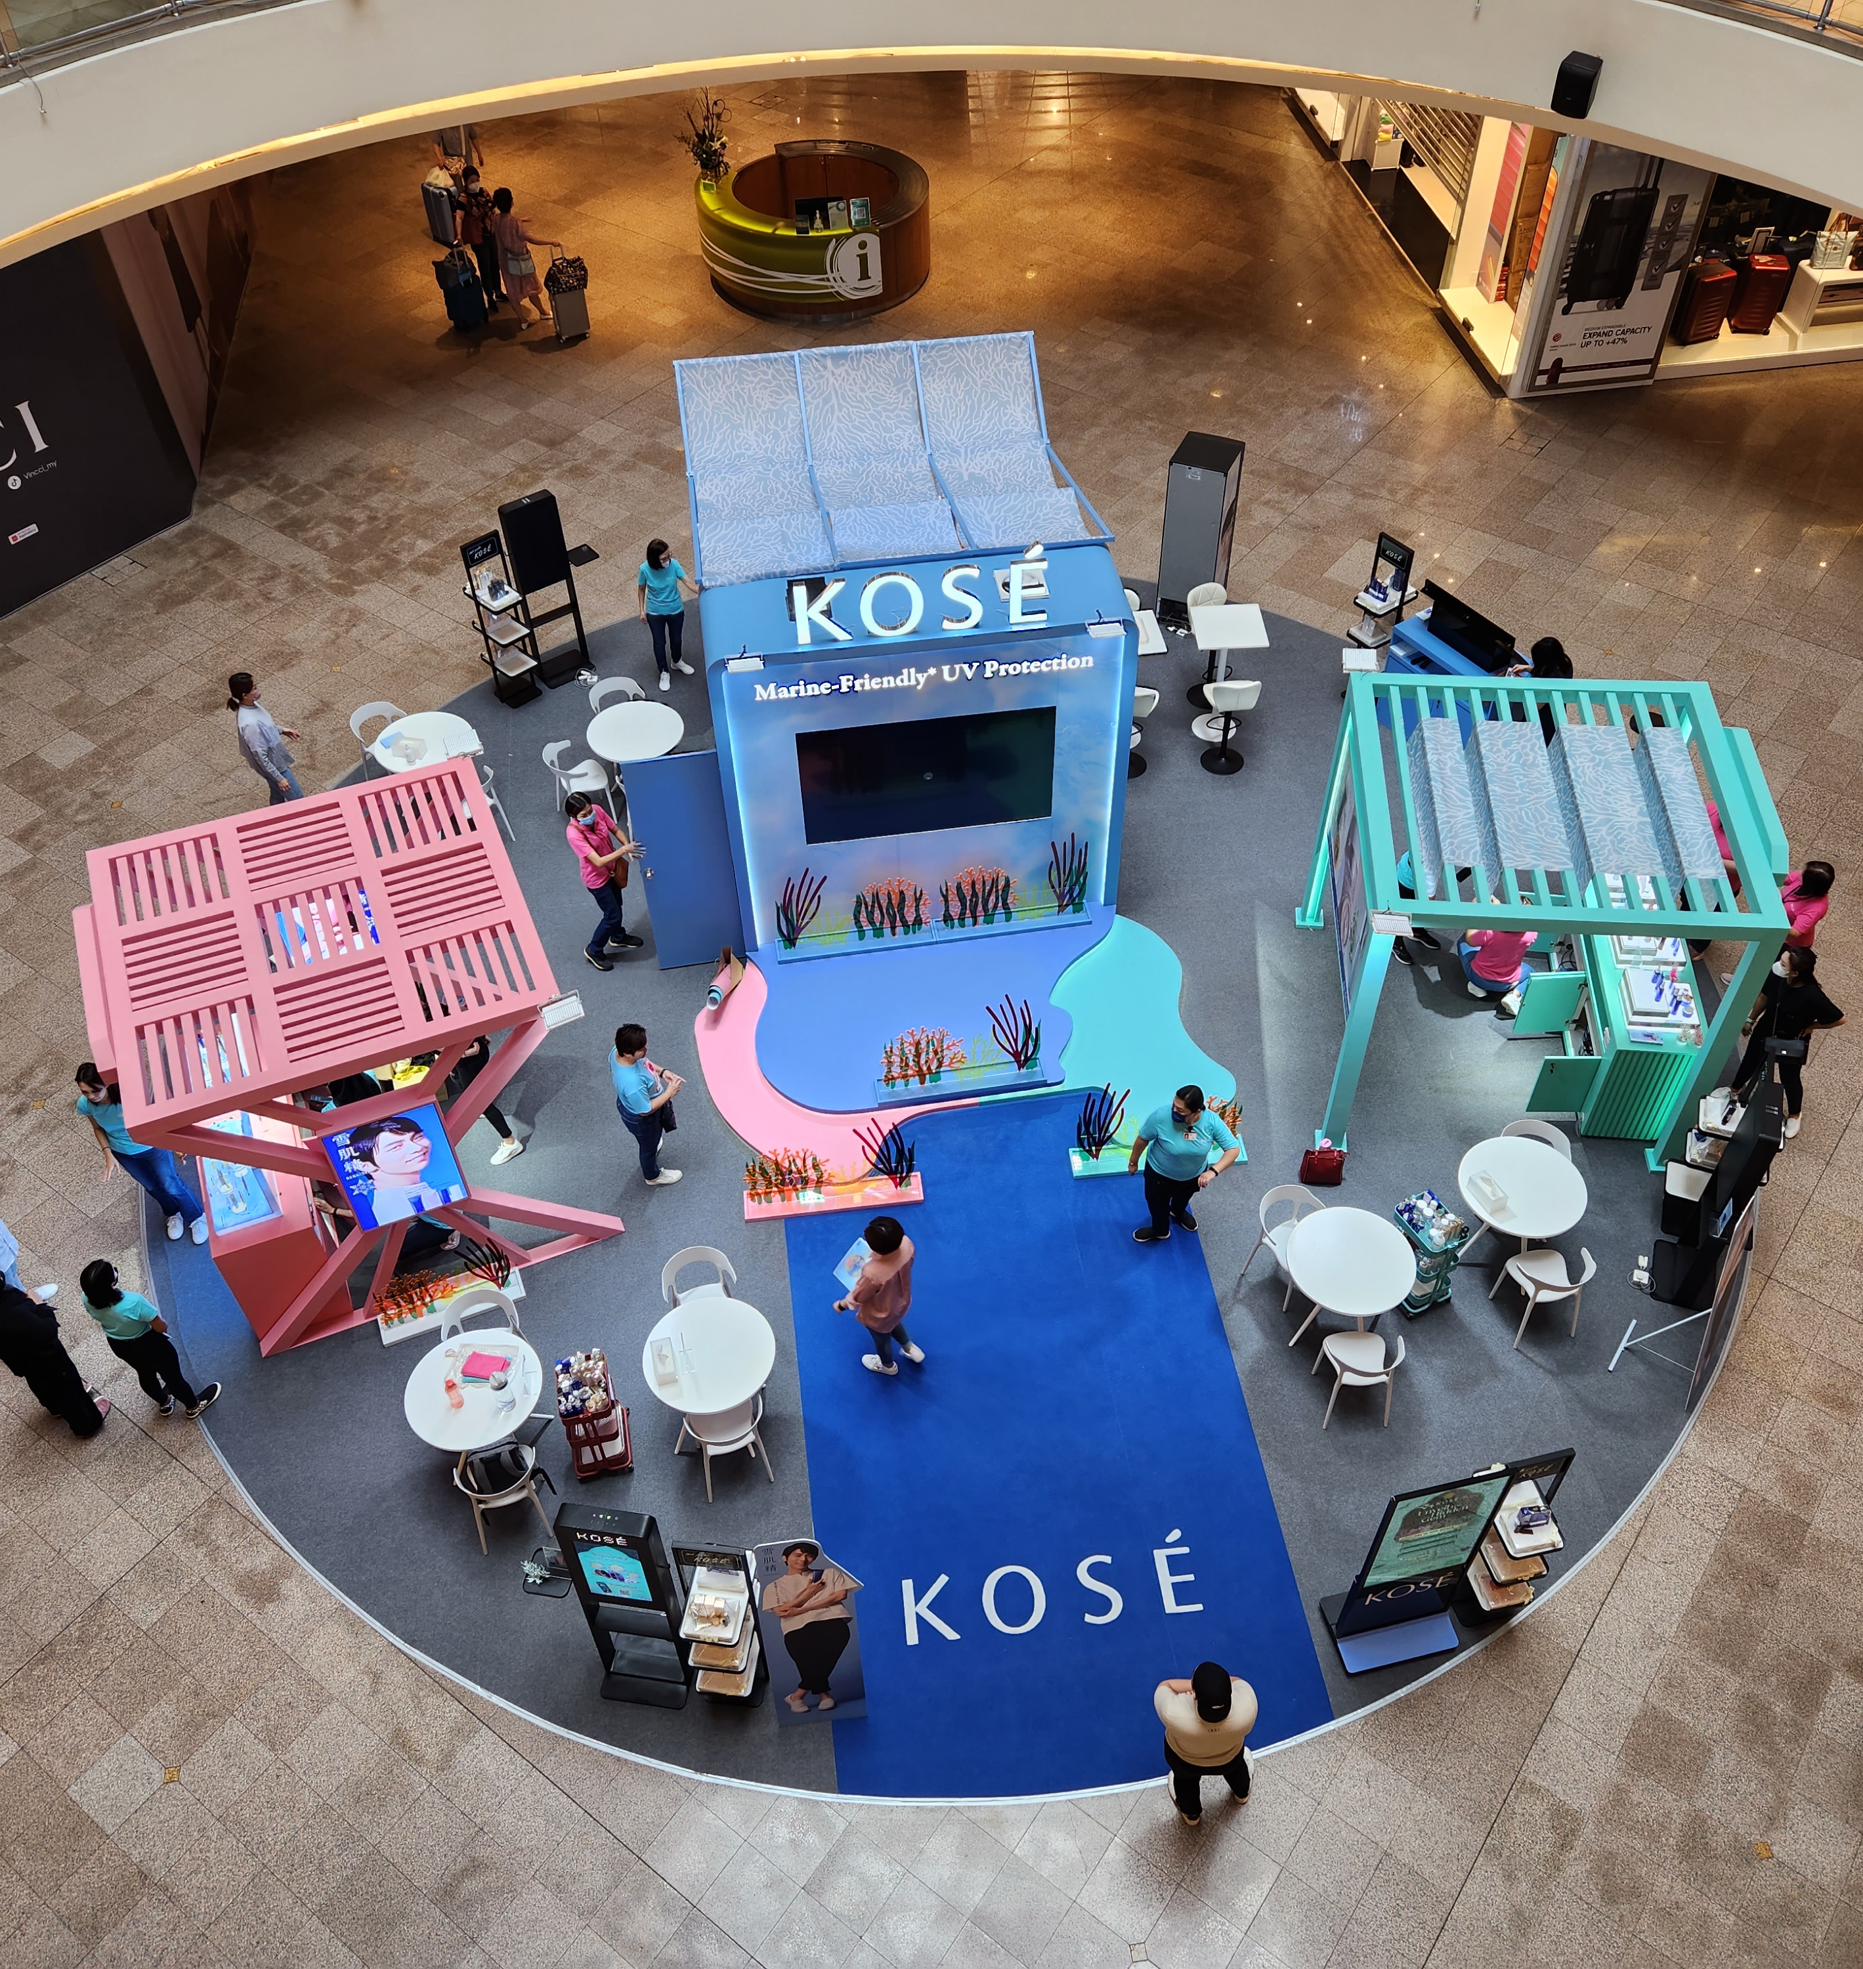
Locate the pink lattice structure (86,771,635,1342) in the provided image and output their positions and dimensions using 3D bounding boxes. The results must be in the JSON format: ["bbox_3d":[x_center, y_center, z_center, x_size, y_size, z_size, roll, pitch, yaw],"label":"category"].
[{"bbox_3d":[-3.862,0.467,11.648,2.650,2.400,2.470,-18,48,-15],"label":"pink lattice structure"}]

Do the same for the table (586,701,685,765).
[{"bbox_3d":[-2.442,-1.840,14.689,0.800,0.740,0.800,-2,47,0],"label":"table"}]

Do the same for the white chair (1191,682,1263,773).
[{"bbox_3d":[2.551,-2.307,15.067,0.480,1.000,0.470,0,46,2],"label":"white chair"}]

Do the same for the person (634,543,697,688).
[{"bbox_3d":[-2.345,-3.332,15.553,0.520,1.480,0.360,-15,49,-12],"label":"person"}]

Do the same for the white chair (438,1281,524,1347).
[{"bbox_3d":[-2.736,2.295,10.902,0.520,0.740,0.490,-5,48,-3],"label":"white chair"}]

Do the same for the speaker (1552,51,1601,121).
[{"bbox_3d":[5.603,-7.785,15.103,0.280,0.380,0.250,25,53,23],"label":"speaker"}]

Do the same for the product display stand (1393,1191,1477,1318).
[{"bbox_3d":[3.195,1.753,11.382,0.310,0.800,0.440,-20,49,-16],"label":"product display stand"}]

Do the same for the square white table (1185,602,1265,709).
[{"bbox_3d":[2.635,-2.764,15.724,0.610,1.100,0.620,-2,46,0],"label":"square white table"}]

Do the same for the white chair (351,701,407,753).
[{"bbox_3d":[-4.861,-2.092,15.583,0.490,0.740,0.510,24,52,23],"label":"white chair"}]

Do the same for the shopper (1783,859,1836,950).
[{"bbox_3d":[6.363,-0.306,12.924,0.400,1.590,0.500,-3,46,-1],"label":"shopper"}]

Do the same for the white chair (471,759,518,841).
[{"bbox_3d":[-3.837,-1.468,14.641,0.490,0.730,0.510,31,55,27],"label":"white chair"}]

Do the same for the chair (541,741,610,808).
[{"bbox_3d":[-2.969,-1.695,14.792,0.510,0.760,0.530,-23,50,-19],"label":"chair"}]

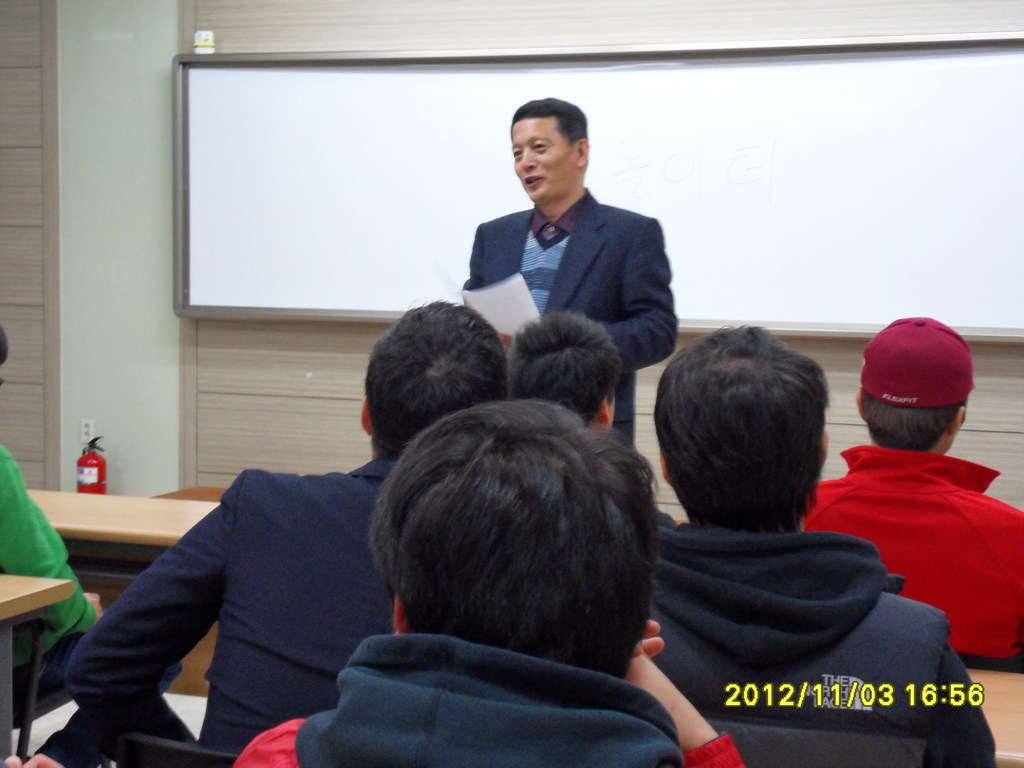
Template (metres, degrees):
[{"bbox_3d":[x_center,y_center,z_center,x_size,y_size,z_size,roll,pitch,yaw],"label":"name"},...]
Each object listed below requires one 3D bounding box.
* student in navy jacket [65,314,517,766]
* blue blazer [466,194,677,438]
[{"bbox_3d":[-0.140,0.530,2.360,0.700,1.270,0.780,2,5,15],"label":"student in navy jacket"},{"bbox_3d":[0.125,-0.090,4.140,0.540,0.730,0.380,3,5,23],"label":"blue blazer"}]

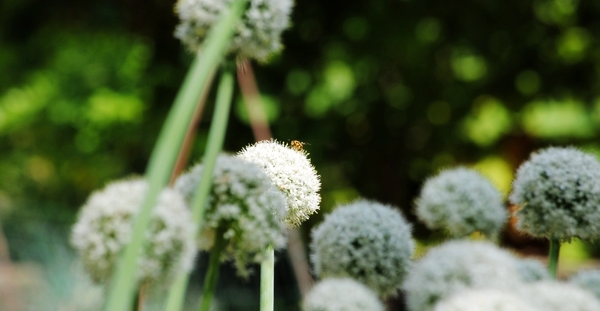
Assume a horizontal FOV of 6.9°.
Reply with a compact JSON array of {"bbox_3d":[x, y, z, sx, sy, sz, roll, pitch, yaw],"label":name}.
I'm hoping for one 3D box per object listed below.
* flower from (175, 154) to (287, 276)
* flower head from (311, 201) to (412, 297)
[{"bbox_3d":[-0.047,0.039,3.400,0.075,0.080,0.075,0,0,0],"label":"flower"},{"bbox_3d":[0.044,0.065,3.500,0.071,0.069,0.071,0,0,0],"label":"flower head"}]

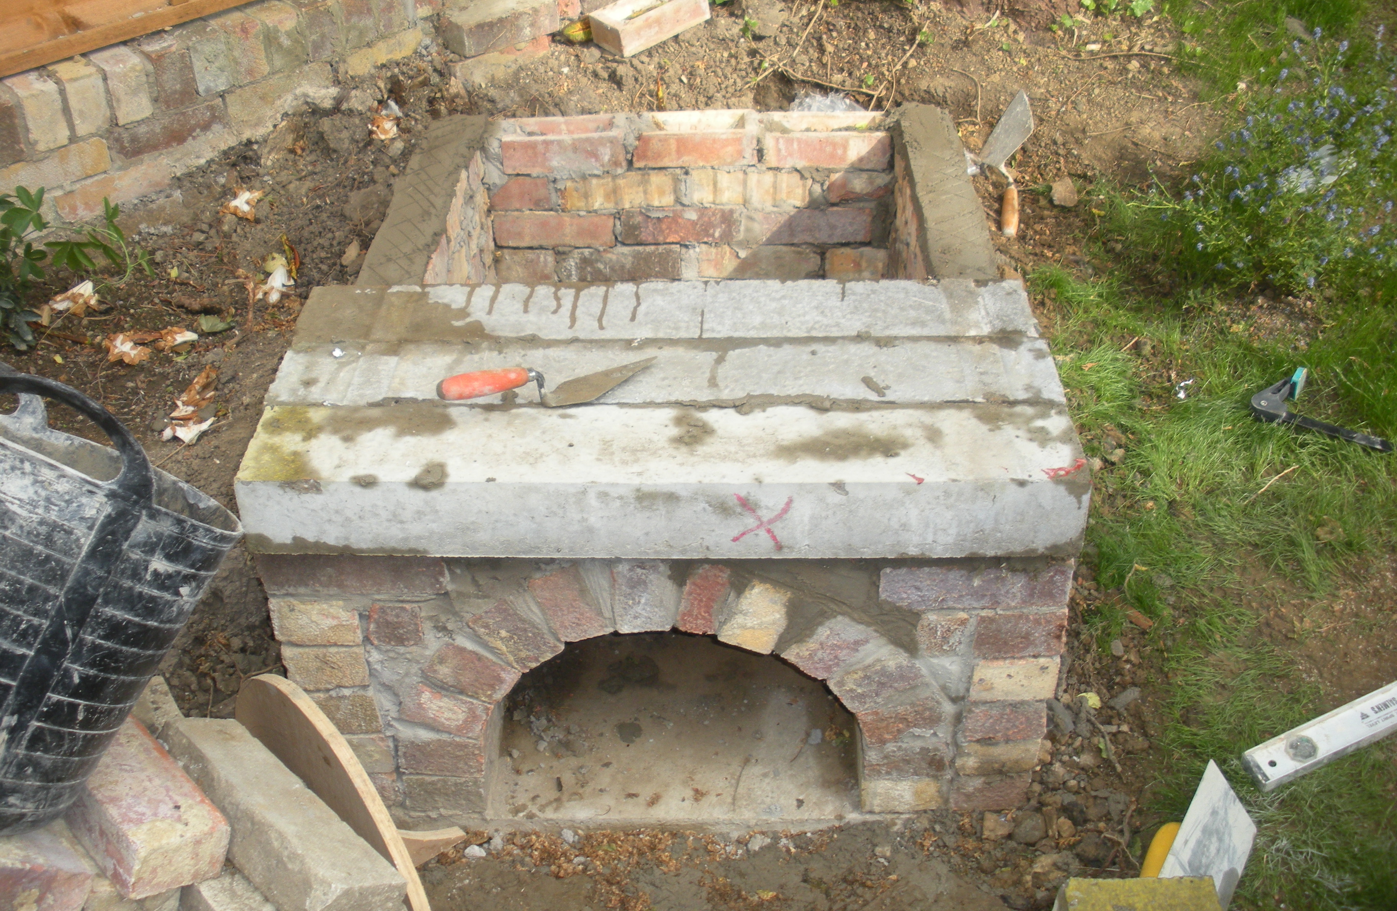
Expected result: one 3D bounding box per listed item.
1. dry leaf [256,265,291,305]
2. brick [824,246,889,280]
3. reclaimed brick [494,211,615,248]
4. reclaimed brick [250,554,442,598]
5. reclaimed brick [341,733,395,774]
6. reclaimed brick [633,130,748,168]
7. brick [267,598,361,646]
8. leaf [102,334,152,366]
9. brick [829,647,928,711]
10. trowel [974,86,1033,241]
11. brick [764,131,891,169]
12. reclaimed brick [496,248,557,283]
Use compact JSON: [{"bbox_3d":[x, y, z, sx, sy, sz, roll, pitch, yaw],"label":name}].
[{"bbox_3d":[-0.727,-0.292,2.484,0.058,0.028,0.080,0,37,1],"label":"dry leaf"},{"bbox_3d":[0.337,-0.378,2.684,0.213,0.066,0.103,0,37,1],"label":"brick"},{"bbox_3d":[-0.257,-0.436,2.651,0.215,0.067,0.103,0,37,2],"label":"reclaimed brick"},{"bbox_3d":[-0.392,0.100,1.680,0.219,0.067,0.105,0,39,1],"label":"reclaimed brick"},{"bbox_3d":[-0.423,0.315,1.847,0.104,0.064,0.175,0,36,0],"label":"reclaimed brick"},{"bbox_3d":[-0.005,-0.560,2.557,0.215,0.066,0.103,0,37,1],"label":"reclaimed brick"},{"bbox_3d":[-0.440,0.130,1.765,0.101,0.067,0.213,1,37,1],"label":"brick"},{"bbox_3d":[-0.878,-0.164,2.232,0.062,0.022,0.060,0,36,0],"label":"leaf"},{"bbox_3d":[0.215,0.203,1.800,0.102,0.063,0.212,-28,31,20],"label":"brick"},{"bbox_3d":[0.539,-0.510,2.502,0.110,0.065,0.420,1,40,16],"label":"trowel"},{"bbox_3d":[0.221,-0.549,2.521,0.213,0.067,0.100,0,36,0],"label":"brick"},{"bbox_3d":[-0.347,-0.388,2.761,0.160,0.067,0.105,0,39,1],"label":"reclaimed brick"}]

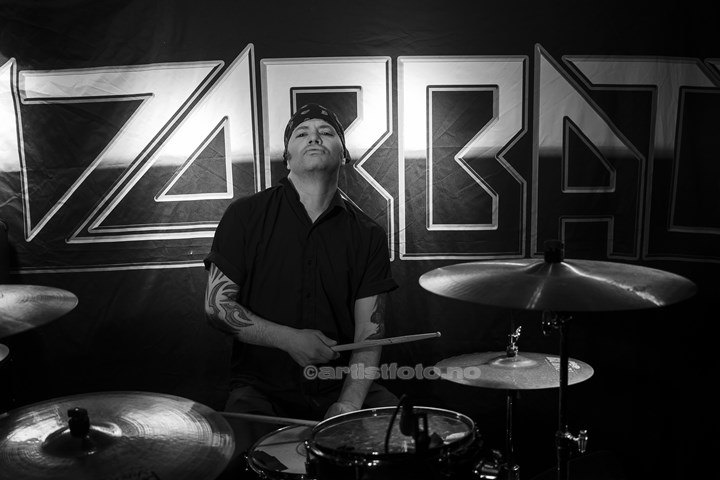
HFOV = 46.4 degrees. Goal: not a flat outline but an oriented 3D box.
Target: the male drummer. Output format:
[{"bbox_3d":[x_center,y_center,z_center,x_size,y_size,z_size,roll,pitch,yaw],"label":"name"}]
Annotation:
[{"bbox_3d":[-0.125,0.294,2.204,0.620,1.340,0.800,-1,5,-9],"label":"male drummer"}]

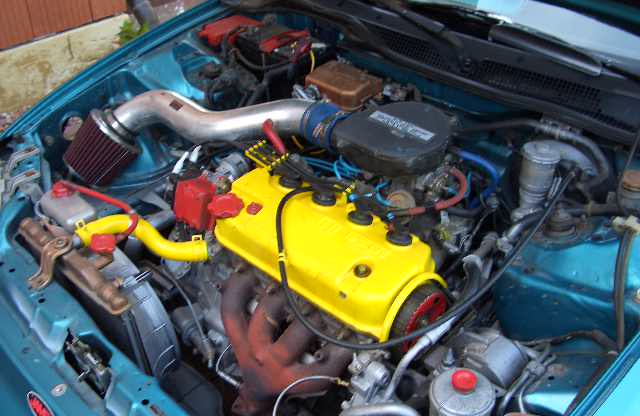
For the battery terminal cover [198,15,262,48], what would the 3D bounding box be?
[{"bbox_3d":[-0.268,-0.529,1.940,0.120,0.060,0.170,27,39,34],"label":"battery terminal cover"}]

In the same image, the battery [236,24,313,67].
[{"bbox_3d":[-0.139,-0.414,1.925,0.225,0.195,0.150,27,39,34],"label":"battery"}]

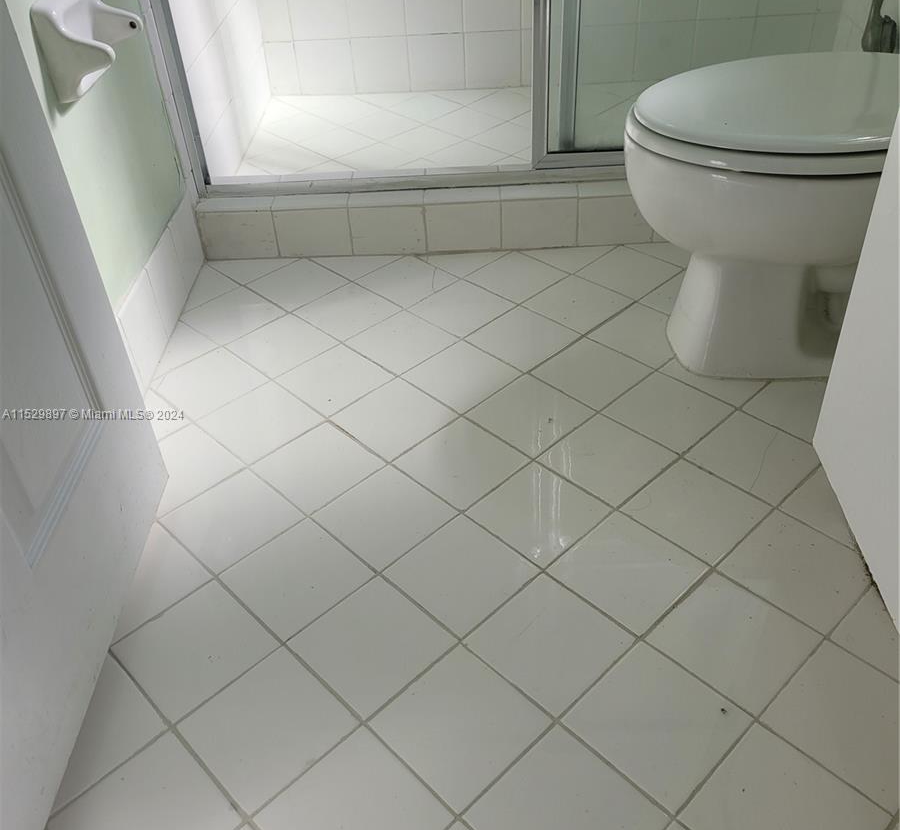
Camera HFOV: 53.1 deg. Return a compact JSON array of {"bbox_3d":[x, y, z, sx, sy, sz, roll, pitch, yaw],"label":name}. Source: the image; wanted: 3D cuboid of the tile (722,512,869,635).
[{"bbox_3d":[0.449,0.199,1.158,0.148,0.009,0.148,-33,47,-32],"label":"tile"}]

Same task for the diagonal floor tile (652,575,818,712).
[{"bbox_3d":[0.342,0.273,1.087,0.151,0.009,0.151,-33,47,-32],"label":"diagonal floor tile"}]

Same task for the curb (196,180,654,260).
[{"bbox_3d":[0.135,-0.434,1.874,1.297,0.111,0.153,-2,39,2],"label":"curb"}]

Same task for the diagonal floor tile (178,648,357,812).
[{"bbox_3d":[-0.205,0.351,1.012,0.151,0.009,0.151,-33,47,-32],"label":"diagonal floor tile"}]

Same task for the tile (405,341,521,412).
[{"bbox_3d":[0.020,-0.065,1.526,0.151,0.008,0.151,-33,47,-32],"label":"tile"}]

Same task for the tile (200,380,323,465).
[{"bbox_3d":[-0.309,0.014,1.454,0.151,0.009,0.151,-33,47,-32],"label":"tile"}]

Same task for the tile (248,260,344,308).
[{"bbox_3d":[-0.304,-0.263,1.794,0.151,0.008,0.151,-33,47,-32],"label":"tile"}]

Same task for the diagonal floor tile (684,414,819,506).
[{"bbox_3d":[0.452,0.063,1.325,0.151,0.009,0.151,-33,47,-32],"label":"diagonal floor tile"}]

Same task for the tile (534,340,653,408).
[{"bbox_3d":[0.240,-0.068,1.518,0.151,0.009,0.151,-33,47,-32],"label":"tile"}]

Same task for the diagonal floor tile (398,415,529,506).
[{"bbox_3d":[0.018,0.075,1.356,0.151,0.009,0.151,-33,47,-32],"label":"diagonal floor tile"}]

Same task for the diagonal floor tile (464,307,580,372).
[{"bbox_3d":[0.131,-0.132,1.593,0.151,0.009,0.151,-33,47,-32],"label":"diagonal floor tile"}]

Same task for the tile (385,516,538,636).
[{"bbox_3d":[0.015,0.210,1.173,0.151,0.009,0.151,-33,47,-32],"label":"tile"}]

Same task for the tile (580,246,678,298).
[{"bbox_3d":[0.351,-0.274,1.755,0.148,0.009,0.148,-33,47,-32],"label":"tile"}]

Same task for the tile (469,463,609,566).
[{"bbox_3d":[0.126,0.141,1.266,0.151,0.009,0.151,-33,47,-32],"label":"tile"}]

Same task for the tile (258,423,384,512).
[{"bbox_3d":[-0.199,0.080,1.351,0.151,0.009,0.151,-33,47,-32],"label":"tile"}]

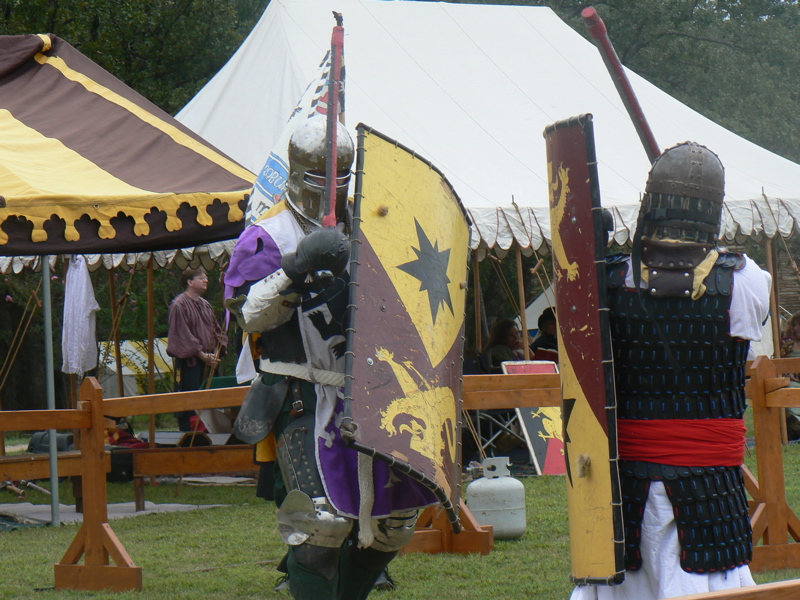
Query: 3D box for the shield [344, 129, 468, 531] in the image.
[{"bbox_3d":[0.068,0.079,10.980,0.116,1.194,0.682,-17,-37,28],"label":"shield"}]

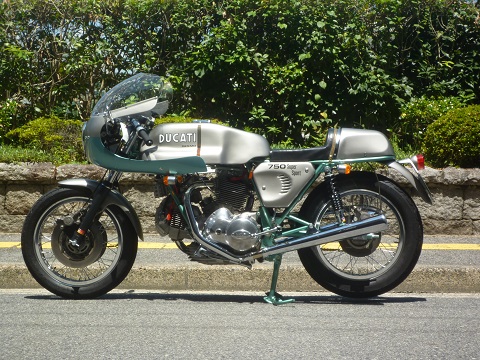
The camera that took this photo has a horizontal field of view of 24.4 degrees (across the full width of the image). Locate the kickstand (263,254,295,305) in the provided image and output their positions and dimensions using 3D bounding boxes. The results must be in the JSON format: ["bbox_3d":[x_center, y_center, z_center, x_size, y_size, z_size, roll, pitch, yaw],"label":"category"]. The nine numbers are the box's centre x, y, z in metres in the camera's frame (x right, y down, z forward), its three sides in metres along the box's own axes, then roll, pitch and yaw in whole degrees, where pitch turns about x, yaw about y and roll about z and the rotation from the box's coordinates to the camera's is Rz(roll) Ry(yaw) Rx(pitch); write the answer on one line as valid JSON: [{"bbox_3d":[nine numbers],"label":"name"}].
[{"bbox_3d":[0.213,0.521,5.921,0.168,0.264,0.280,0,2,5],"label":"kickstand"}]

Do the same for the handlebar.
[{"bbox_3d":[-0.510,-0.247,5.759,0.130,0.145,0.230,0,2,5],"label":"handlebar"}]

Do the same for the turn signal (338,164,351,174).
[{"bbox_3d":[0.540,-0.053,5.703,0.067,0.053,0.065,0,2,5],"label":"turn signal"}]

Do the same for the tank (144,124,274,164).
[{"bbox_3d":[-0.181,-0.196,5.954,0.682,0.217,0.310,0,2,5],"label":"tank"}]

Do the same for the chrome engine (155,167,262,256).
[{"bbox_3d":[-0.160,0.164,5.962,0.561,0.475,0.380,0,2,5],"label":"chrome engine"}]

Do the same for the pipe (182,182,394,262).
[{"bbox_3d":[0.235,0.223,5.760,1.059,0.399,0.190,0,2,5],"label":"pipe"}]

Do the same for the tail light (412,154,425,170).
[{"bbox_3d":[0.942,-0.092,5.864,0.071,0.085,0.085,0,2,5],"label":"tail light"}]

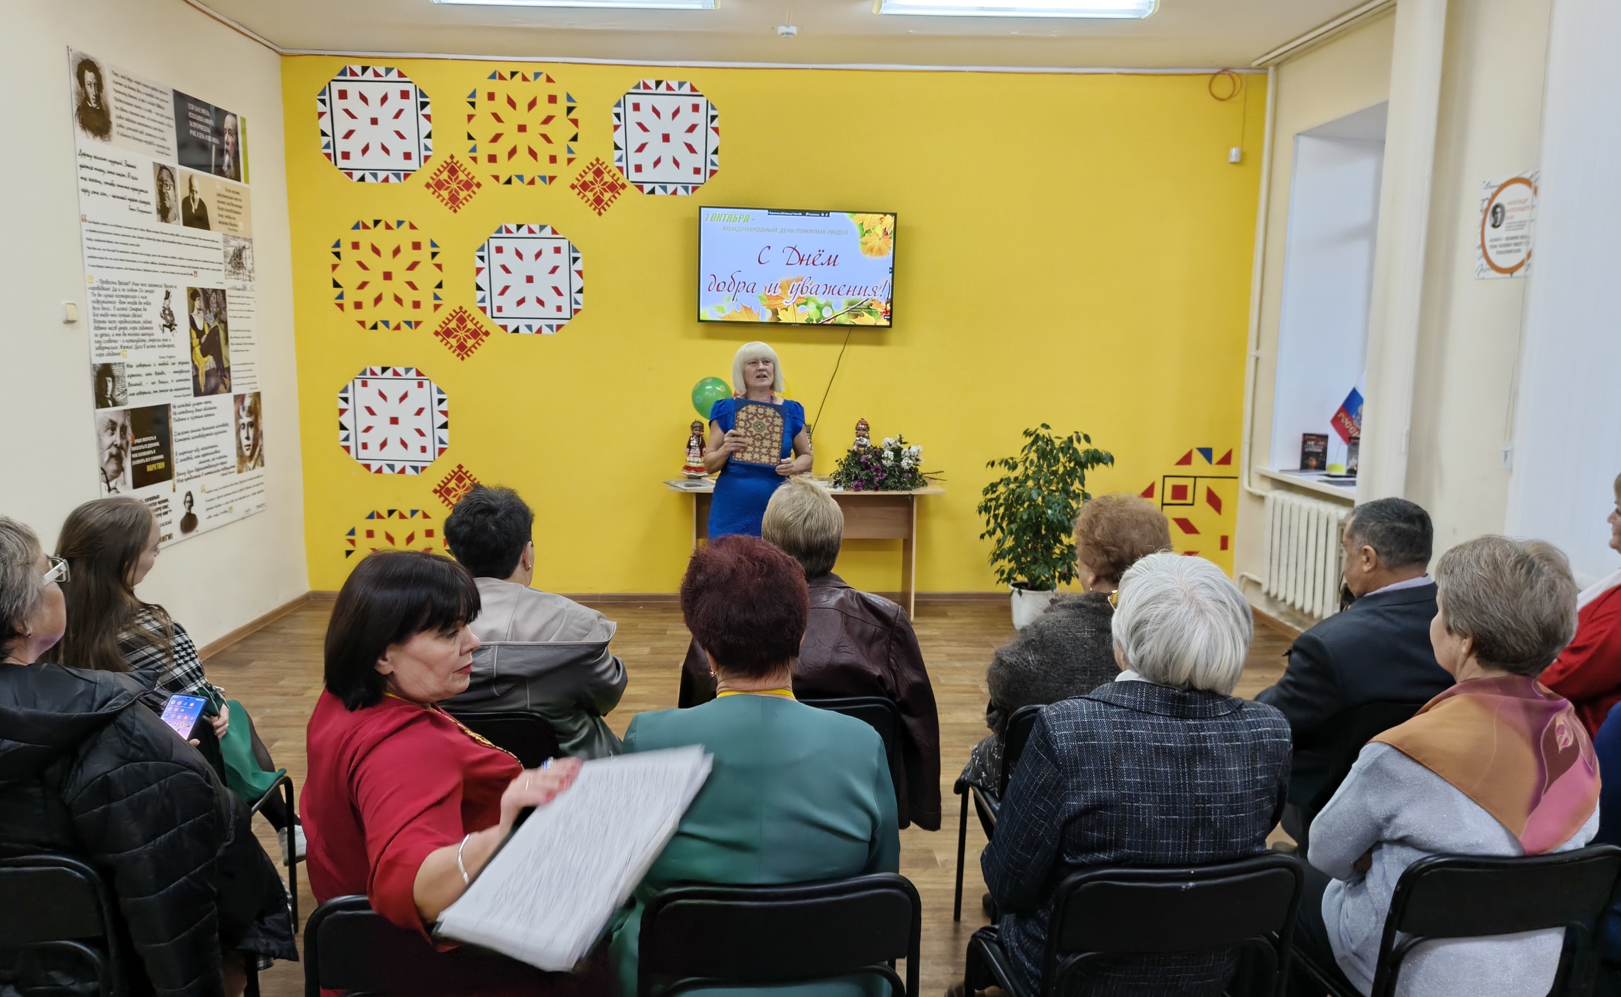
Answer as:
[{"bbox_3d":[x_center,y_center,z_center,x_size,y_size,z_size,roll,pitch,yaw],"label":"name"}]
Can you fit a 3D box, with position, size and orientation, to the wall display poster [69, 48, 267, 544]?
[{"bbox_3d":[-3.022,-0.885,5.215,0.020,2.120,1.460,1,8,-2],"label":"wall display poster"}]

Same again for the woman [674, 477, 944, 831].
[{"bbox_3d":[-0.013,0.565,2.742,0.590,1.290,0.800,0,8,-2],"label":"woman"}]

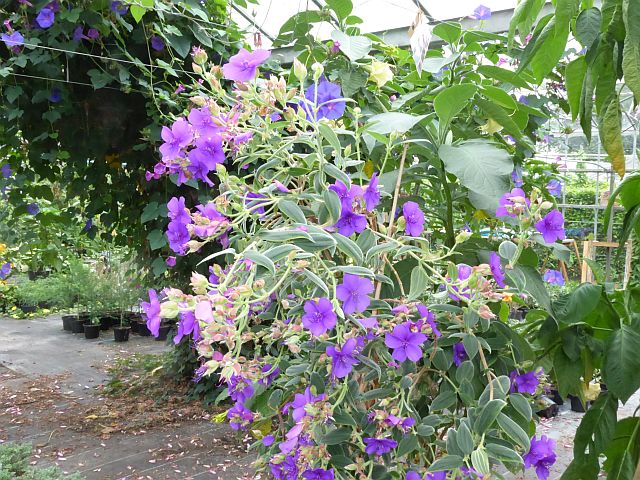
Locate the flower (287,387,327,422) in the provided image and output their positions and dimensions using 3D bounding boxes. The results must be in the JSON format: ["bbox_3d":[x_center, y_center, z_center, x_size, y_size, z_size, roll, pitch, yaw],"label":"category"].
[{"bbox_3d":[-0.025,0.303,1.200,0.070,0.062,0.040,3,-5,31],"label":"flower"}]

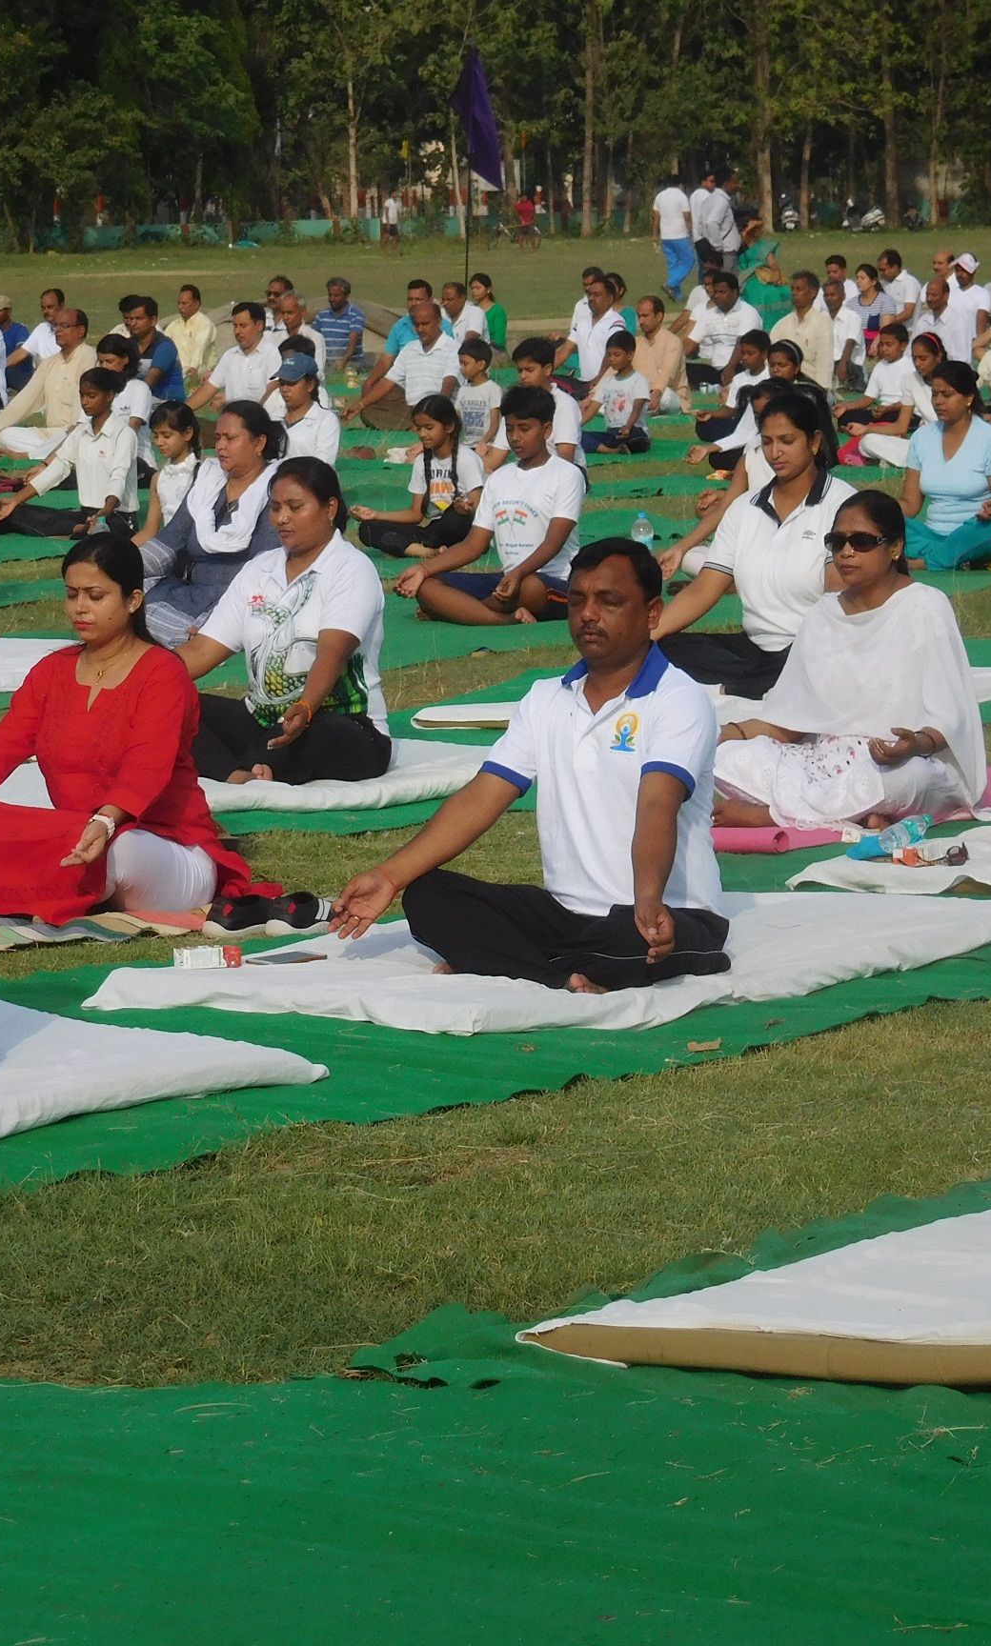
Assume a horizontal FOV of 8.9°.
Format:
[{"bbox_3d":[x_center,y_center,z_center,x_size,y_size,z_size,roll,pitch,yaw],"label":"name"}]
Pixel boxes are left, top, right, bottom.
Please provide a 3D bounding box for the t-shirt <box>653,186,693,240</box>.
[{"bbox_3d":[2.312,-7.980,83.000,0.470,0.700,0.290,1,6,18],"label":"t-shirt"}]

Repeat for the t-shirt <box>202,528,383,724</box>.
[{"bbox_3d":[-0.515,-0.493,16.200,0.460,0.500,0.360,4,7,38],"label":"t-shirt"}]

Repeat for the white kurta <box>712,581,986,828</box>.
[{"bbox_3d":[0.898,-0.296,16.000,0.640,0.610,0.520,2,6,25],"label":"white kurta"}]

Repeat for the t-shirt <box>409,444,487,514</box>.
[{"bbox_3d":[-0.191,-1.387,25.700,0.350,0.360,0.210,2,6,22],"label":"t-shirt"}]

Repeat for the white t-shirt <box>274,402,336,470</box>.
[{"bbox_3d":[-0.936,-1.802,30.500,0.420,0.470,0.300,4,7,38],"label":"white t-shirt"}]

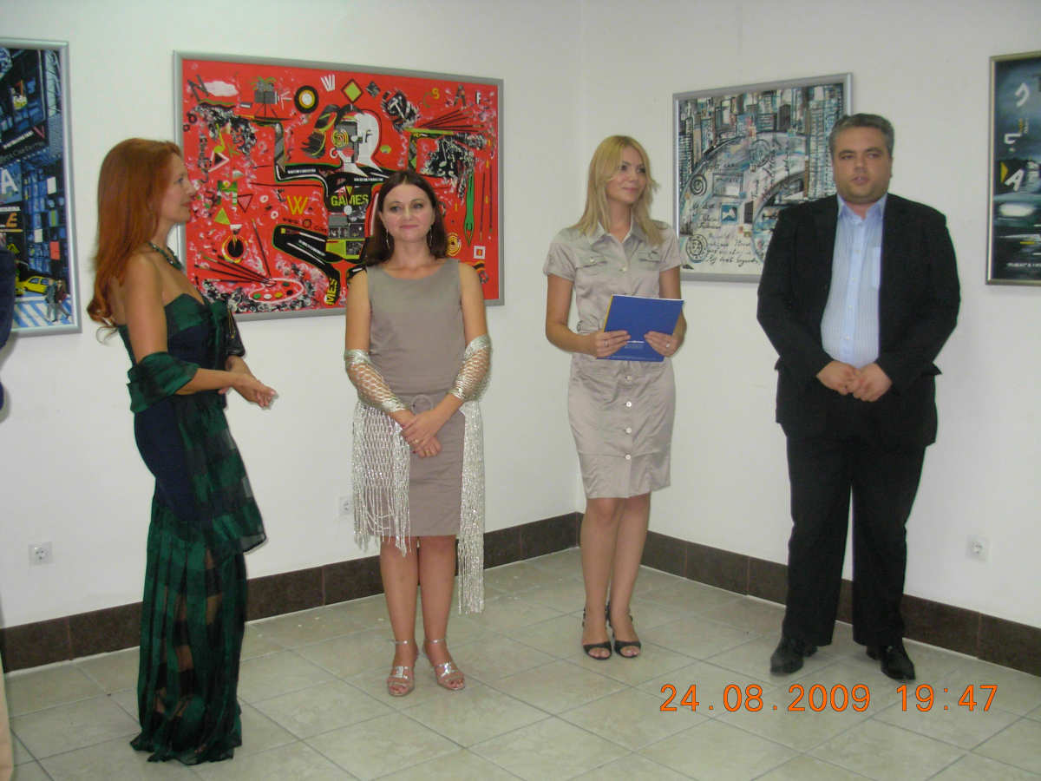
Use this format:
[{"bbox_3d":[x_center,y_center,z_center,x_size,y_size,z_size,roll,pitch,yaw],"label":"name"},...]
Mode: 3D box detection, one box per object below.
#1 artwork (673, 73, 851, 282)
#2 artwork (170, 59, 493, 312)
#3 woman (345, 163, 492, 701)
[{"bbox_3d":[0.876,-0.781,4.281,0.035,0.730,0.830,-7,10,-40],"label":"artwork"},{"bbox_3d":[-0.616,-0.754,4.298,1.410,0.920,0.035,-7,10,-40],"label":"artwork"},{"bbox_3d":[-0.322,0.127,3.578,0.480,1.610,0.340,-2,8,-12],"label":"woman"}]

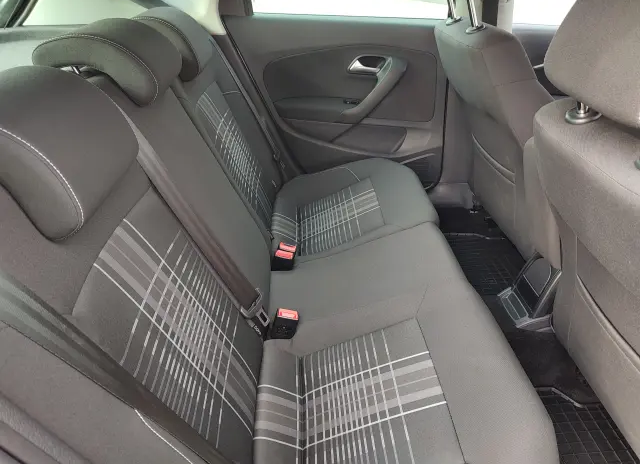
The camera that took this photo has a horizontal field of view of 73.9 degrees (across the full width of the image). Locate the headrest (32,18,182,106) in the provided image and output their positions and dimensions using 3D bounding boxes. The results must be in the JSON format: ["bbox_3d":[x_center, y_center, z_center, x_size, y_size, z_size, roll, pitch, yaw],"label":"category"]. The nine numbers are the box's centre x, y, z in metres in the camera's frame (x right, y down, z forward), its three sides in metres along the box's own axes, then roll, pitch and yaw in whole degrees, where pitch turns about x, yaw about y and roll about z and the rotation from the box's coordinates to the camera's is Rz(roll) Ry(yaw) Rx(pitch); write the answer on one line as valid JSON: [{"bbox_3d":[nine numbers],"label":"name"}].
[{"bbox_3d":[-0.350,-0.316,0.772,0.184,0.133,0.260,-14,33,6],"label":"headrest"}]

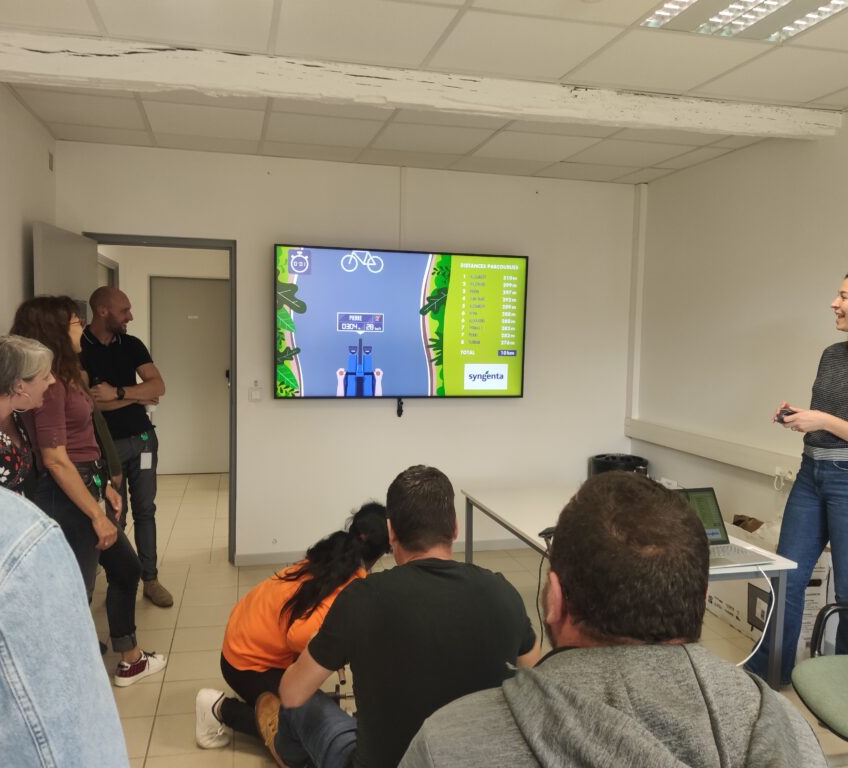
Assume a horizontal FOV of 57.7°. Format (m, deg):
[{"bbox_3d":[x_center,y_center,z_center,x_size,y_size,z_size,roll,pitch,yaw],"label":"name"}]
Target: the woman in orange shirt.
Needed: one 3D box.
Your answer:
[{"bbox_3d":[-0.478,0.882,2.974,0.500,0.830,0.800,5,6,44],"label":"woman in orange shirt"}]

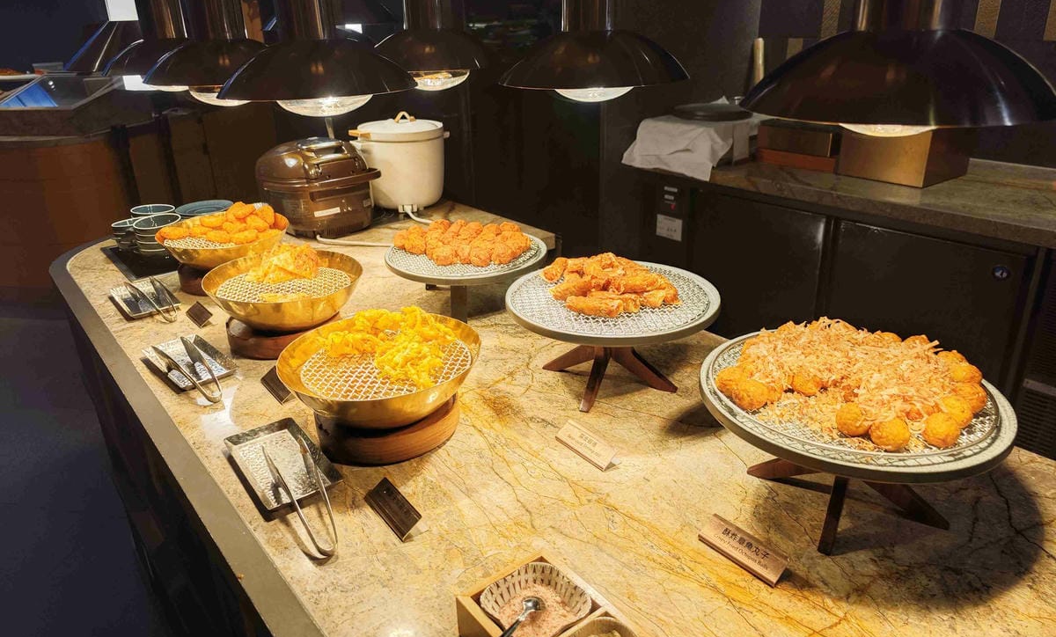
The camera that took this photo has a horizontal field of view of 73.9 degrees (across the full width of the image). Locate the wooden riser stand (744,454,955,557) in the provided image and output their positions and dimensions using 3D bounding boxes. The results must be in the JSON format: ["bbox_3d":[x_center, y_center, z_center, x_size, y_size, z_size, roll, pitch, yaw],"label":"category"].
[{"bbox_3d":[0.403,0.169,0.873,0.178,0.139,0.178,-7,24,-13],"label":"wooden riser stand"}]

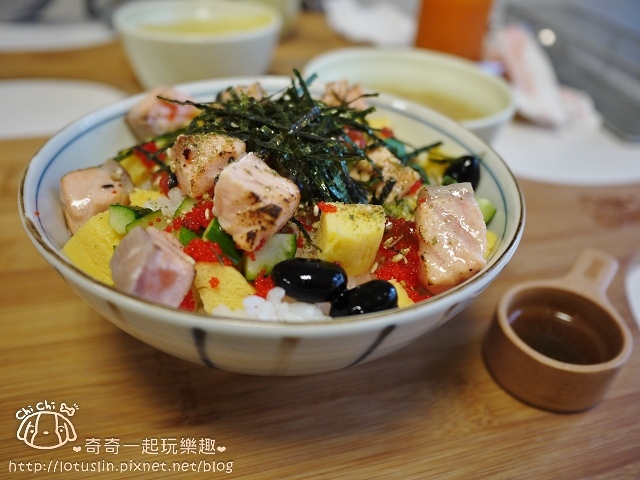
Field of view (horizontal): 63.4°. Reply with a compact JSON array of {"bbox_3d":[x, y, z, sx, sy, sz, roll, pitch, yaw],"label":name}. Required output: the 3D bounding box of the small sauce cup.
[{"bbox_3d":[0.111,0.036,0.232,0.052,0.026,0.088,28,43,28],"label":"small sauce cup"}]

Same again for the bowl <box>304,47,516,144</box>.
[{"bbox_3d":[0.050,-0.068,0.330,0.129,0.066,0.129,3,37,-2],"label":"bowl"}]

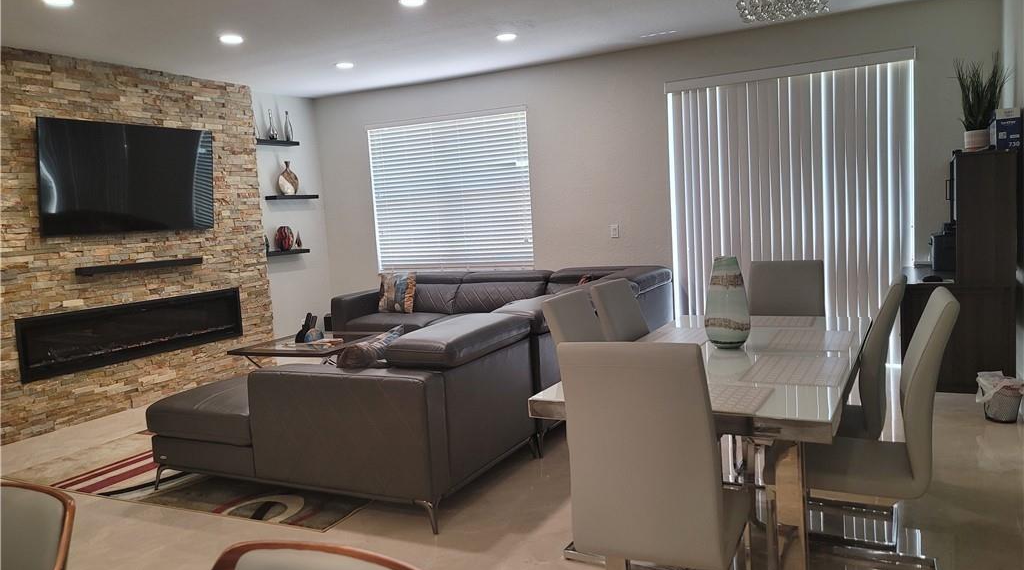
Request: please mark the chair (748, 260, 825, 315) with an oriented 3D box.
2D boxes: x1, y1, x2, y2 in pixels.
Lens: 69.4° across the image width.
[{"bbox_3d":[1.509,0.390,4.101,0.455,1.009,0.574,0,6,29],"label":"chair"}]

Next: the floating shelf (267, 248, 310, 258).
[{"bbox_3d":[-2.306,-0.312,7.379,0.200,0.038,0.600,0,6,30],"label":"floating shelf"}]

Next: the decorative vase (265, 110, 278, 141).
[{"bbox_3d":[-2.355,-1.567,7.241,0.099,0.297,0.099,0,6,29],"label":"decorative vase"}]

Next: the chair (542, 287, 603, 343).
[{"bbox_3d":[0.482,0.546,2.929,0.600,1.010,0.440,0,6,29],"label":"chair"}]

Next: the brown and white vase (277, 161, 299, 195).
[{"bbox_3d":[-2.260,-1.078,7.465,0.130,0.336,0.230,0,6,30],"label":"brown and white vase"}]

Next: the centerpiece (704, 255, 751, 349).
[{"bbox_3d":[0.922,0.074,3.179,0.188,0.386,0.188,0,6,29],"label":"centerpiece"}]

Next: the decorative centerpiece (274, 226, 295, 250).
[{"bbox_3d":[-2.282,-0.464,7.421,0.140,0.245,0.200,0,6,30],"label":"decorative centerpiece"}]

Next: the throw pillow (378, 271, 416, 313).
[{"bbox_3d":[-1.099,0.072,7.068,0.415,0.406,0.139,0,-8,29],"label":"throw pillow"}]

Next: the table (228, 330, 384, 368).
[{"bbox_3d":[-1.634,0.674,6.053,0.900,0.415,0.910,-1,6,18],"label":"table"}]

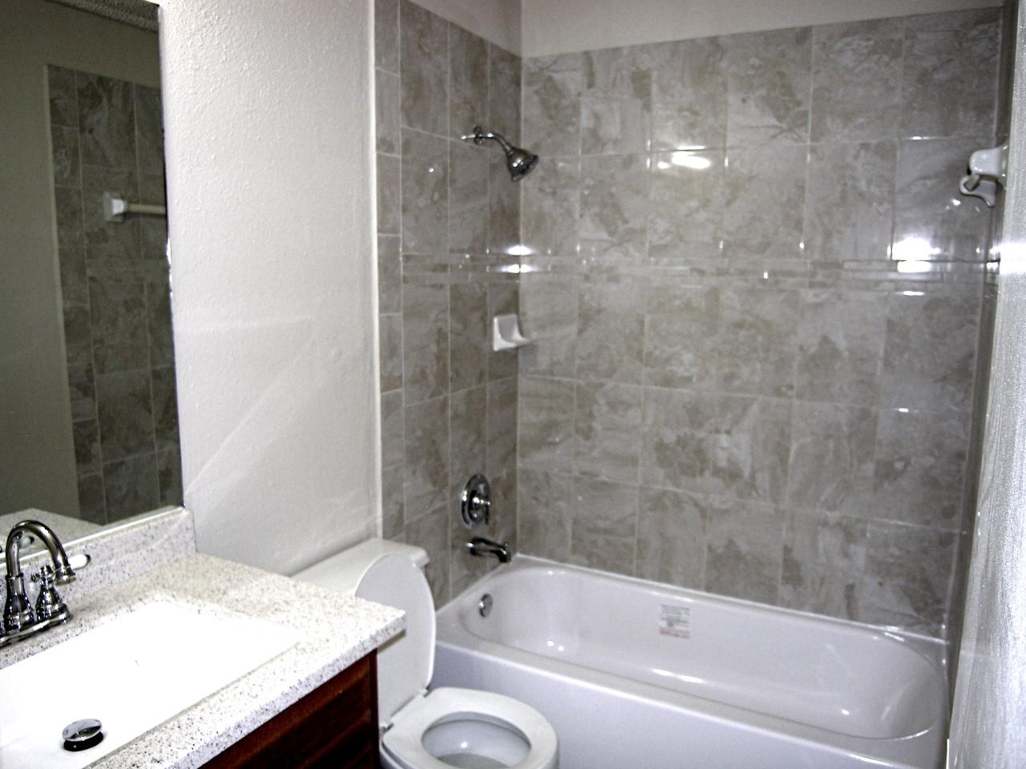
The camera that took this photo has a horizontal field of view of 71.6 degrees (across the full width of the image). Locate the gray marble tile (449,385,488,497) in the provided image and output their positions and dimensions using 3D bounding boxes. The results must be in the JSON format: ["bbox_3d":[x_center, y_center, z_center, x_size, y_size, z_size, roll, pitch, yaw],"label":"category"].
[{"bbox_3d":[-0.151,0.193,2.443,0.010,0.355,0.246,5,10,28],"label":"gray marble tile"}]

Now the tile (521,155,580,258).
[{"bbox_3d":[0.136,-0.637,2.574,0.234,0.347,0.010,5,10,28],"label":"tile"}]

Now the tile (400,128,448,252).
[{"bbox_3d":[-0.261,-0.563,2.108,0.010,0.350,0.250,5,10,27],"label":"tile"}]

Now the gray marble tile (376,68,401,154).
[{"bbox_3d":[-0.342,-0.730,1.919,0.015,0.219,0.108,5,10,28],"label":"gray marble tile"}]

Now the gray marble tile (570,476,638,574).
[{"bbox_3d":[0.344,0.529,2.681,0.250,0.350,0.010,5,10,27],"label":"gray marble tile"}]

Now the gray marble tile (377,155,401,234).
[{"bbox_3d":[-0.345,-0.519,1.951,0.015,0.218,0.108,5,10,28],"label":"gray marble tile"}]

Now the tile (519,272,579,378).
[{"bbox_3d":[0.132,-0.208,2.681,0.235,0.350,0.010,5,10,27],"label":"tile"}]

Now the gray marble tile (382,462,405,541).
[{"bbox_3d":[-0.356,0.347,2.110,0.010,0.219,0.108,5,10,27],"label":"gray marble tile"}]

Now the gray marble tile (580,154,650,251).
[{"bbox_3d":[0.353,-0.630,2.505,0.250,0.350,0.010,5,10,27],"label":"gray marble tile"}]

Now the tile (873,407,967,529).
[{"bbox_3d":[1.205,0.249,2.107,0.260,0.355,0.010,5,10,28],"label":"tile"}]

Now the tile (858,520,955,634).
[{"bbox_3d":[1.239,0.612,2.244,0.254,0.356,0.010,5,10,27],"label":"tile"}]

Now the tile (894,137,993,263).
[{"bbox_3d":[1.250,-0.539,2.060,0.254,0.356,0.010,5,10,27],"label":"tile"}]

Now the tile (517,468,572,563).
[{"bbox_3d":[0.126,0.507,2.764,0.232,0.362,0.015,5,10,28],"label":"tile"}]

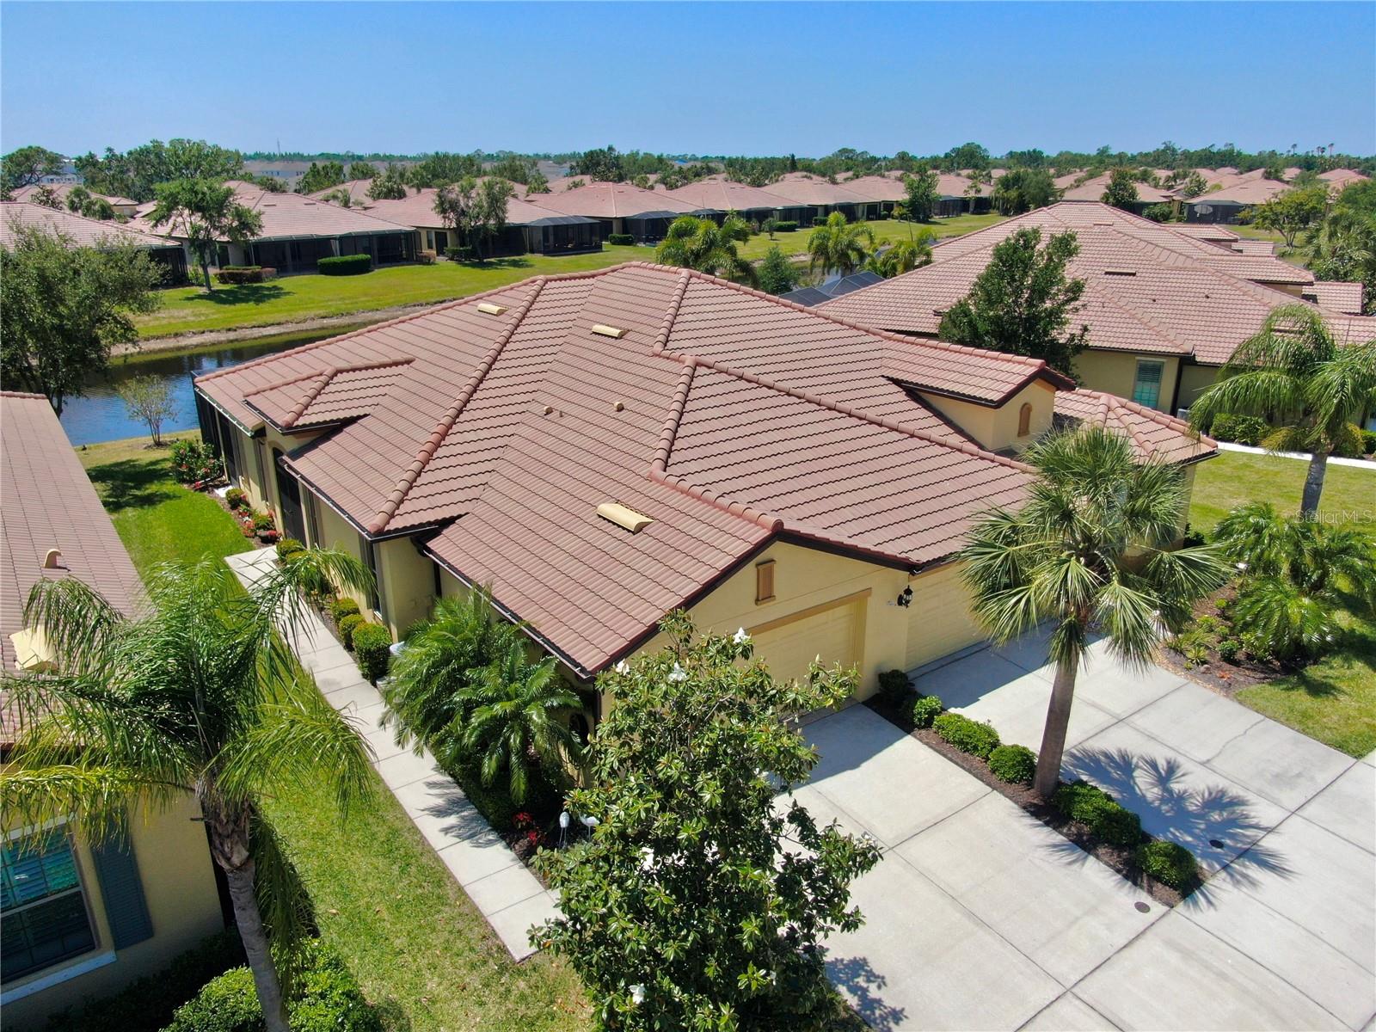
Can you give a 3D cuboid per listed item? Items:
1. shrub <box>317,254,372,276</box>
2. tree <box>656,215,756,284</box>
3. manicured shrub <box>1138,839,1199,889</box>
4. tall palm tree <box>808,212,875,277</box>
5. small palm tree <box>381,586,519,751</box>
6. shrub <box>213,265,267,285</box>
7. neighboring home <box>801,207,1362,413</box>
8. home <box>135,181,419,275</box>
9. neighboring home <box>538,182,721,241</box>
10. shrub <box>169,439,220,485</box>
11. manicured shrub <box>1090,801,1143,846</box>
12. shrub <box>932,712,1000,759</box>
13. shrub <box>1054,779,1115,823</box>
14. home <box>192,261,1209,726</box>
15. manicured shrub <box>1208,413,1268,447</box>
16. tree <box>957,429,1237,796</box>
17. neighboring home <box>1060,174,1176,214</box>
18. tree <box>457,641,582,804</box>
[{"bbox_3d":[-30.230,-22.130,84.180,4.460,1.659,1.700,-13,24,-31],"label":"shrub"},{"bbox_3d":[1.096,-15.055,58.955,5.800,6.300,5.000,-14,25,-33],"label":"tree"},{"bbox_3d":[6.890,5.000,13.700,0.700,0.551,0.780,-14,25,-33],"label":"manicured shrub"},{"bbox_3d":[10.835,-18.390,67.957,4.600,6.300,4.600,0,21,0],"label":"tall palm tree"},{"bbox_3d":[-3.932,2.581,16.176,2.600,3.200,2.700,-14,25,-33],"label":"small palm tree"},{"bbox_3d":[-39.270,-21.588,83.678,4.600,1.200,2.200,-4,21,-11],"label":"shrub"},{"bbox_3d":[20.105,-11.665,50.179,25.440,6.860,20.260,9,23,23],"label":"neighboring home"},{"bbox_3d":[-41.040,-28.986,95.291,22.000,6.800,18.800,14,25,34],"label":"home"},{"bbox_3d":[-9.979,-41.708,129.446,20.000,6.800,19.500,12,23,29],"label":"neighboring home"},{"bbox_3d":[-15.380,-1.700,29.880,1.448,1.330,1.575,-14,25,-33],"label":"shrub"},{"bbox_3d":[6.510,4.660,14.480,0.726,0.578,0.759,0,20,0],"label":"manicured shrub"},{"bbox_3d":[4.830,3.800,16.590,0.750,0.515,1.302,-14,25,-33],"label":"shrub"},{"bbox_3d":[6.138,4.437,14.840,0.720,0.620,0.950,-14,25,-33],"label":"shrub"},{"bbox_3d":[-1.441,-3.964,28.199,20.260,6.860,25.440,-14,25,-33],"label":"home"},{"bbox_3d":[19.580,-3.060,33.930,1.932,1.103,1.155,13,24,32],"label":"manicured shrub"},{"bbox_3d":[5.870,1.734,14.472,3.750,5.950,3.750,-14,25,-33],"label":"tree"},{"bbox_3d":[77.461,-57.877,172.081,20.000,6.700,23.000,7,22,17],"label":"neighboring home"},{"bbox_3d":[-2.697,3.391,14.840,2.350,2.600,2.350,0,21,0],"label":"tree"}]

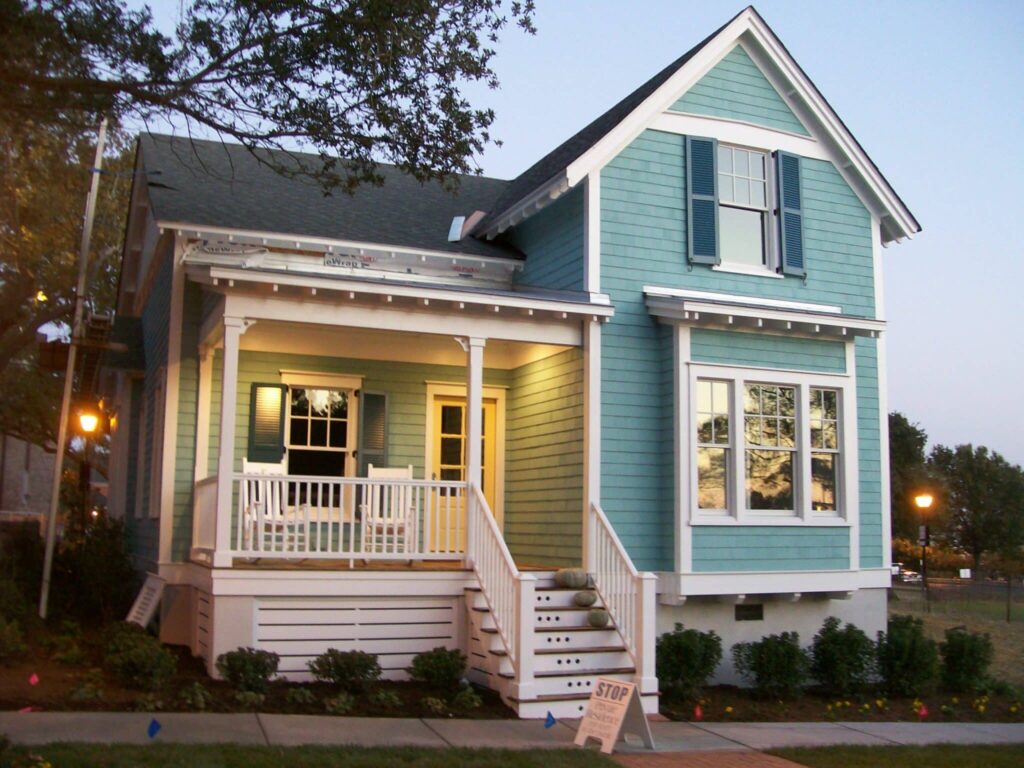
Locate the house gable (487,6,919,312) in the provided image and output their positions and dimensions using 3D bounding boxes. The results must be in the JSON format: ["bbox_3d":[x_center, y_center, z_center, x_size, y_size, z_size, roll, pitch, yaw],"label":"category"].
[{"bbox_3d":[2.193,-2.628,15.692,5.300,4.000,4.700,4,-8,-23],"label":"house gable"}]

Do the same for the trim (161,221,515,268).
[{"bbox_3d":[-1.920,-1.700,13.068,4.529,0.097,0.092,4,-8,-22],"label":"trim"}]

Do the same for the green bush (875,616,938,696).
[{"bbox_3d":[4.720,3.226,12.749,0.720,0.920,0.700,4,-8,-21],"label":"green bush"}]

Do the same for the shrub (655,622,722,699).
[{"bbox_3d":[1.863,2.983,11.487,0.704,0.816,0.673,1,-7,0],"label":"shrub"}]

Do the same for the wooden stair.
[{"bbox_3d":[0.461,2.577,10.849,1.581,1.285,1.479,4,-8,-22],"label":"wooden stair"}]

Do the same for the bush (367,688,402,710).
[{"bbox_3d":[-1.203,2.961,10.071,0.330,0.200,0.300,4,-8,-23],"label":"bush"}]

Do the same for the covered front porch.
[{"bbox_3d":[-1.486,0.319,12.834,4.650,3.760,2.800,4,-8,-23],"label":"covered front porch"}]

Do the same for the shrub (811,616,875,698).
[{"bbox_3d":[3.980,3.264,12.908,0.800,0.970,0.800,4,-8,-23],"label":"shrub"}]

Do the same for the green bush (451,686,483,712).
[{"bbox_3d":[-0.434,2.995,10.202,0.280,0.220,0.270,4,-8,-21],"label":"green bush"}]

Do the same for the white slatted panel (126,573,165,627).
[{"bbox_3d":[-4.199,2.629,12.214,0.480,0.870,0.600,7,-9,-39],"label":"white slatted panel"}]

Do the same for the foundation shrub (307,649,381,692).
[{"bbox_3d":[-1.687,2.850,10.707,0.740,0.450,0.680,4,-8,-23],"label":"foundation shrub"}]

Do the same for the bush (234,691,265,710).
[{"bbox_3d":[-2.236,2.672,9.064,0.255,0.168,0.245,4,-8,-22],"label":"bush"}]

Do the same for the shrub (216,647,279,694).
[{"bbox_3d":[-2.543,2.722,10.281,0.610,0.480,0.580,4,-8,-23],"label":"shrub"}]

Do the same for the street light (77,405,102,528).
[{"bbox_3d":[-8.304,2.167,20.760,0.420,3.430,0.420,4,-8,-21],"label":"street light"}]

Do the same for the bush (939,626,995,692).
[{"bbox_3d":[5.553,3.355,13.016,0.620,0.760,0.620,4,-8,-21],"label":"bush"}]

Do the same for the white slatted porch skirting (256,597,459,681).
[{"bbox_3d":[-1.586,2.668,11.176,2.168,0.864,0.050,4,-8,-21],"label":"white slatted porch skirting"}]

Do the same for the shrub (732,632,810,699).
[{"bbox_3d":[3.034,3.250,12.532,0.870,0.820,0.800,4,-8,-23],"label":"shrub"}]

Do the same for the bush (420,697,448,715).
[{"bbox_3d":[-0.740,3.016,10.059,0.250,0.160,0.240,1,-7,0],"label":"bush"}]

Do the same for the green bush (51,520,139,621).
[{"bbox_3d":[-5.294,2.363,13.519,1.040,1.326,1.020,4,-8,-22],"label":"green bush"}]

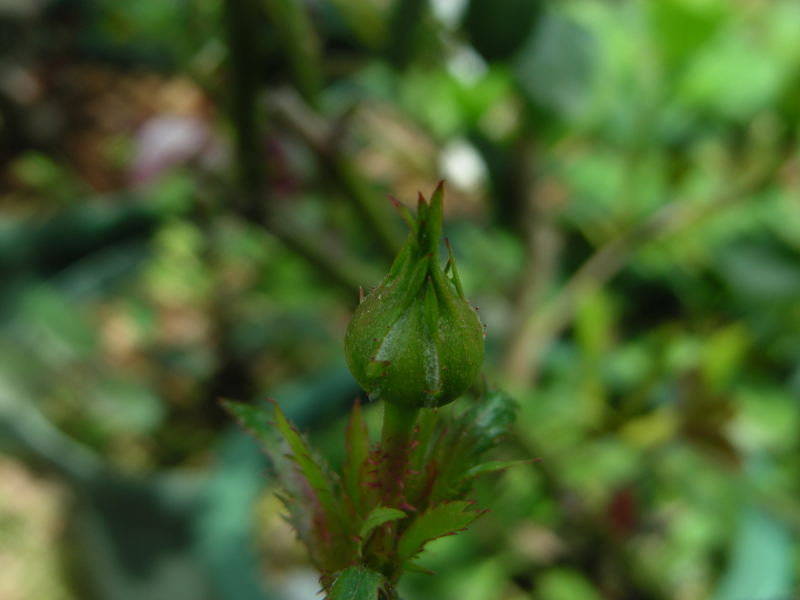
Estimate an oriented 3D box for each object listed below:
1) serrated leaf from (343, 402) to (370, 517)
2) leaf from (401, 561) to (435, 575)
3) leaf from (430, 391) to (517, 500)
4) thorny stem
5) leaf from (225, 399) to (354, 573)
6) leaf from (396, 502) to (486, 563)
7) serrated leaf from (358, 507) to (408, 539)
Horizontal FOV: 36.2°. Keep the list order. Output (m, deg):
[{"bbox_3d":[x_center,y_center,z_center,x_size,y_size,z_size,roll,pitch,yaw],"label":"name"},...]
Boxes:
[{"bbox_3d":[-0.005,0.020,0.154,0.004,0.015,0.002,-1,17,-2],"label":"serrated leaf"},{"bbox_3d":[0.002,0.034,0.154,0.004,0.002,0.002,0,19,1],"label":"leaf"},{"bbox_3d":[0.009,0.019,0.158,0.009,0.016,0.005,33,9,7],"label":"leaf"},{"bbox_3d":[0.000,0.020,0.154,0.005,0.014,0.005,0,17,0],"label":"thorny stem"},{"bbox_3d":[-0.014,0.024,0.155,0.009,0.025,0.005,-32,11,-9],"label":"leaf"},{"bbox_3d":[0.005,0.029,0.151,0.013,0.006,0.003,-27,-11,11],"label":"leaf"},{"bbox_3d":[-0.002,0.027,0.150,0.006,0.004,0.003,0,19,-1],"label":"serrated leaf"}]

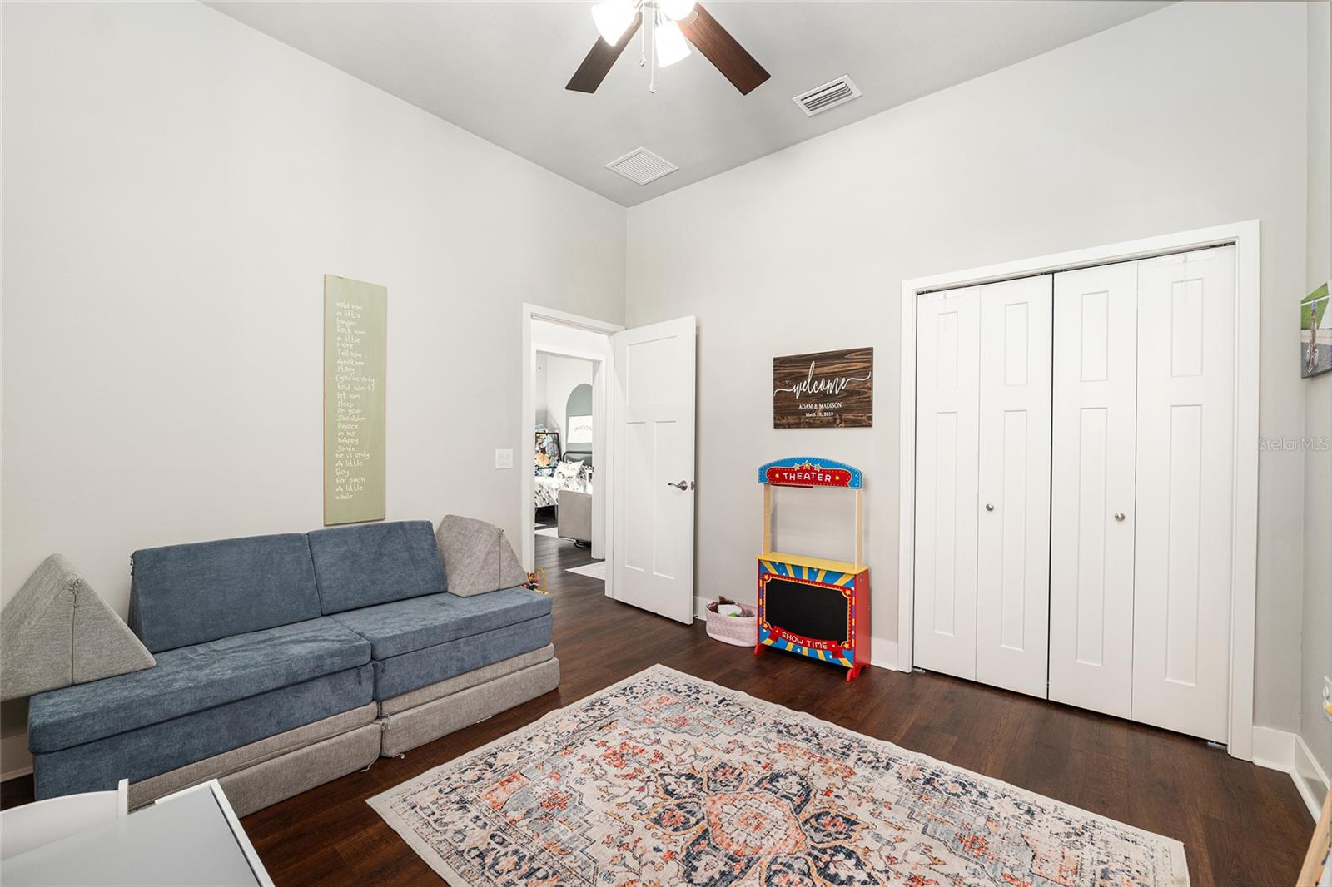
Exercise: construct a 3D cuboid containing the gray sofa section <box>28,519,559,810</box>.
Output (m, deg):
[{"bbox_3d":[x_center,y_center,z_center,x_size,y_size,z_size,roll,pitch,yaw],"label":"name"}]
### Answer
[{"bbox_3d":[-1.413,0.816,2.257,0.870,0.790,1.700,1,0,41],"label":"gray sofa section"}]

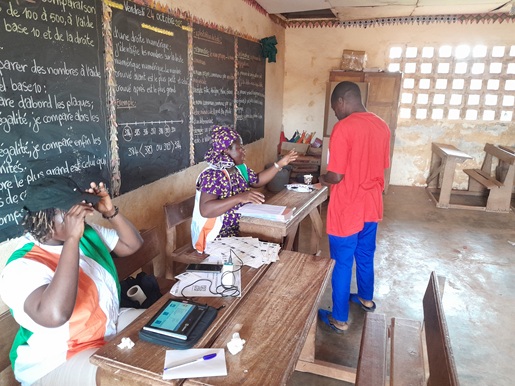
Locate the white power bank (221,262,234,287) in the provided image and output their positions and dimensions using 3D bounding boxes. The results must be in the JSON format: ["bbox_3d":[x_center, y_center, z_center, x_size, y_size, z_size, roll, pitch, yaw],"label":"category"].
[{"bbox_3d":[-0.132,0.367,1.799,0.045,0.104,0.024,2,15,3],"label":"white power bank"}]

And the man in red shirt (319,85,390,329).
[{"bbox_3d":[0.646,0.077,2.812,0.480,1.654,0.370,-7,17,-28],"label":"man in red shirt"}]

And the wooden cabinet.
[{"bbox_3d":[1.653,-0.962,6.406,1.030,1.804,0.500,7,16,21],"label":"wooden cabinet"}]

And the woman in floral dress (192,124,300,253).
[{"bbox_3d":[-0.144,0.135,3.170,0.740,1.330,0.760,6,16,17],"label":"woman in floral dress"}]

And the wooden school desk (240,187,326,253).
[{"bbox_3d":[0.235,0.393,3.441,0.420,0.703,1.200,7,16,21],"label":"wooden school desk"}]

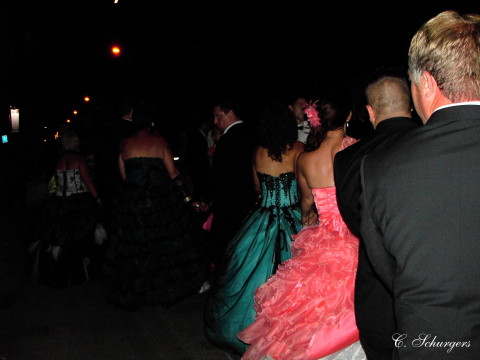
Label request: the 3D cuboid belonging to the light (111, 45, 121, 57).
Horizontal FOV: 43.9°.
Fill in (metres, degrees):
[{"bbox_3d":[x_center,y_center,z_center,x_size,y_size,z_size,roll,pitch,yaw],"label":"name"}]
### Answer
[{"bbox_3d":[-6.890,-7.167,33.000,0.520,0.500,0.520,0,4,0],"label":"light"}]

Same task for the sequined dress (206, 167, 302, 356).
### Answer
[{"bbox_3d":[0.240,0.542,4.433,1.000,1.180,1.050,1,4,8],"label":"sequined dress"}]

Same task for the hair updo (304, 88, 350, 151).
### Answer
[{"bbox_3d":[0.514,-0.349,3.500,0.260,0.370,0.260,1,4,8],"label":"hair updo"}]

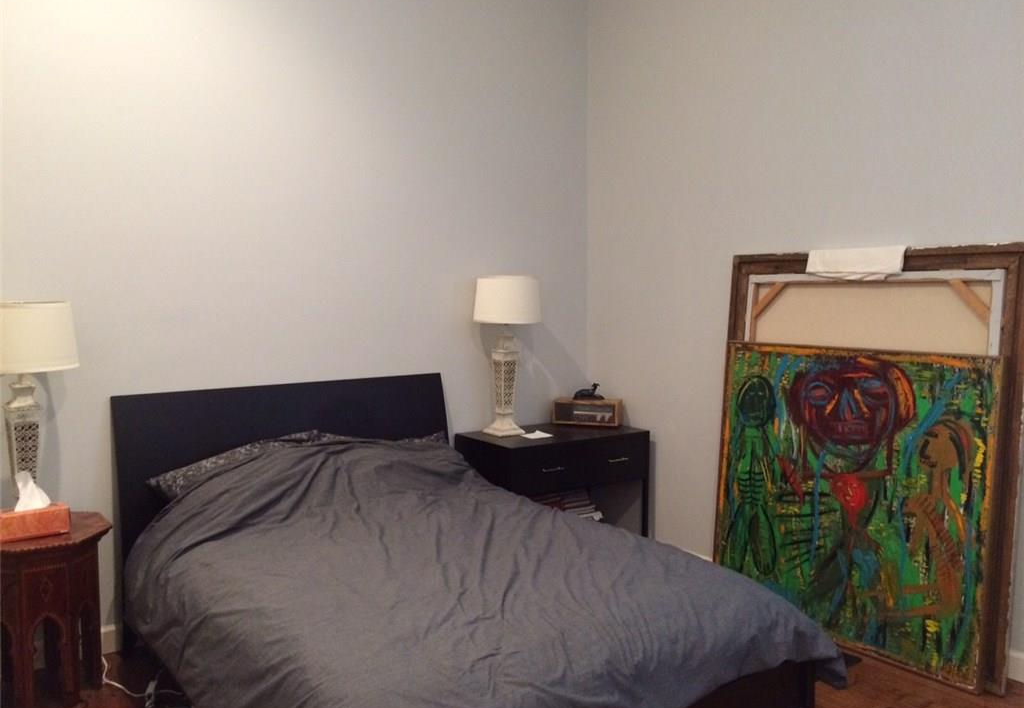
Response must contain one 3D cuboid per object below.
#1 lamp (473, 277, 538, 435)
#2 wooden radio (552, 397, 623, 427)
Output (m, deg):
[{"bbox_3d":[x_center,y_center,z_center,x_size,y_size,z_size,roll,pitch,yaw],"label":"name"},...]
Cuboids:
[{"bbox_3d":[-0.019,0.010,4.495,0.356,0.819,0.356,0,4,0],"label":"lamp"},{"bbox_3d":[0.427,0.328,4.821,0.367,0.135,0.162,1,4,15],"label":"wooden radio"}]

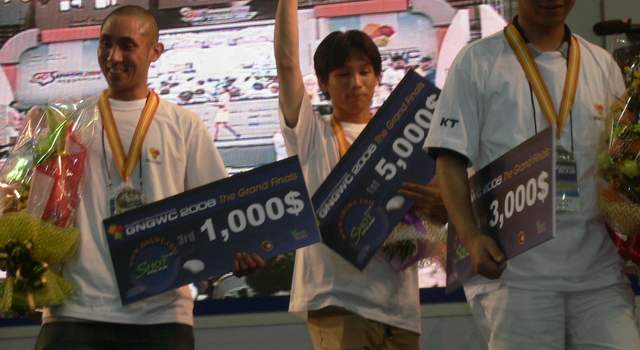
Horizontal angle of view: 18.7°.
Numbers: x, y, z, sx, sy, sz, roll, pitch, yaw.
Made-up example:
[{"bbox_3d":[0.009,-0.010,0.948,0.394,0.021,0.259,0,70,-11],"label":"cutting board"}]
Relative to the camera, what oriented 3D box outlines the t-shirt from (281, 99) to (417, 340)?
[{"bbox_3d":[0.092,0.109,5.350,0.430,0.630,0.280,0,-5,-25],"label":"t-shirt"}]

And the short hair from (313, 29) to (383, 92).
[{"bbox_3d":[0.077,-0.311,5.360,0.185,0.180,0.215,-1,5,-14],"label":"short hair"}]

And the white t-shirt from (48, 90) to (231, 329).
[{"bbox_3d":[-0.511,0.097,5.320,0.510,0.610,0.280,-3,-5,8],"label":"white t-shirt"}]

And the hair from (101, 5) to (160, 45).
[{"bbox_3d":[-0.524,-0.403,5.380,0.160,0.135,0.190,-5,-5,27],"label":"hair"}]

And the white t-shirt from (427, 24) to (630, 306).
[{"bbox_3d":[0.486,-0.025,4.550,0.480,0.610,0.290,-1,-5,-14],"label":"white t-shirt"}]

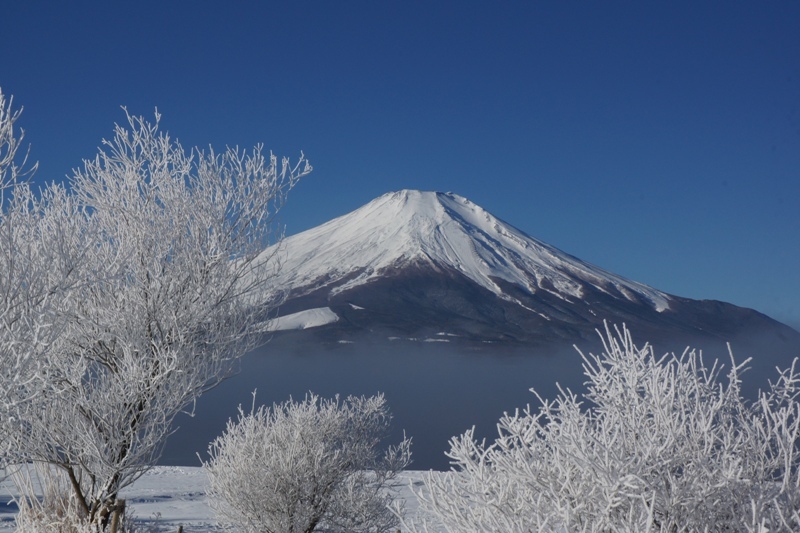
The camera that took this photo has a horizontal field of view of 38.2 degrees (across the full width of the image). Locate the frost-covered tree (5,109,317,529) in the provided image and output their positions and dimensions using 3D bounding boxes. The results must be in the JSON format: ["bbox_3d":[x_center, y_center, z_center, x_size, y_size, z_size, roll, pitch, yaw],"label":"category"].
[{"bbox_3d":[-2.900,0.580,13.900,3.650,5.000,3.400,0,-6,0],"label":"frost-covered tree"}]

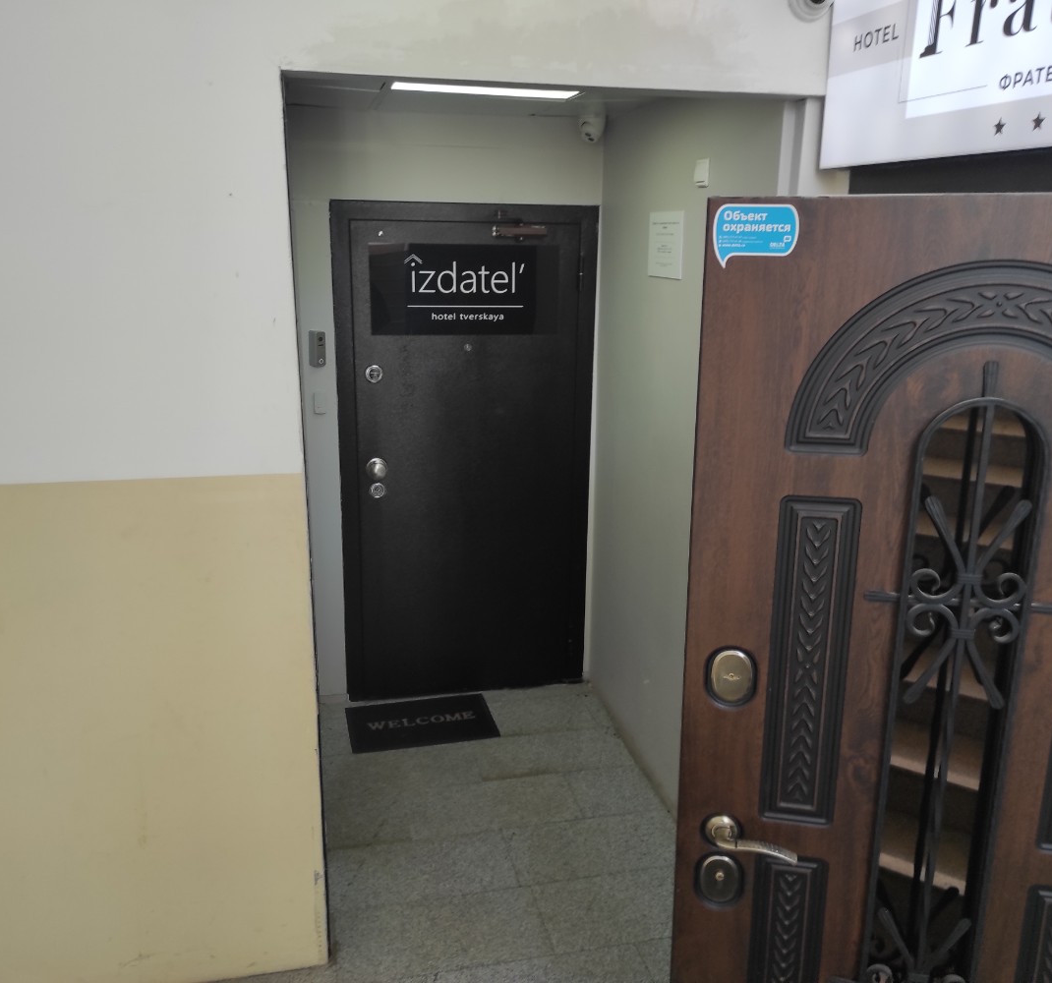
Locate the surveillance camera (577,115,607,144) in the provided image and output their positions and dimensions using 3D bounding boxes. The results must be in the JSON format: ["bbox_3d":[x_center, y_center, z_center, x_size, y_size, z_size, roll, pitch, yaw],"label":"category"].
[{"bbox_3d":[0.261,-1.419,3.717,0.110,0.100,0.110,1,14,1],"label":"surveillance camera"}]

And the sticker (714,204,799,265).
[{"bbox_3d":[0.325,-0.361,1.339,0.117,0.084,0.002,3,16,11],"label":"sticker"}]

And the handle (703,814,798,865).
[{"bbox_3d":[0.371,0.581,1.565,0.146,0.055,0.058,3,16,11],"label":"handle"}]

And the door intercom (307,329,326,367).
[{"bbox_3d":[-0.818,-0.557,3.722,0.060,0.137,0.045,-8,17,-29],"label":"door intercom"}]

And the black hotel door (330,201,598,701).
[{"bbox_3d":[-0.247,-0.127,4.034,1.071,2.103,0.100,-3,15,-13],"label":"black hotel door"}]

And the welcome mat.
[{"bbox_3d":[-0.441,0.970,3.999,0.600,0.010,0.400,-3,15,-13],"label":"welcome mat"}]

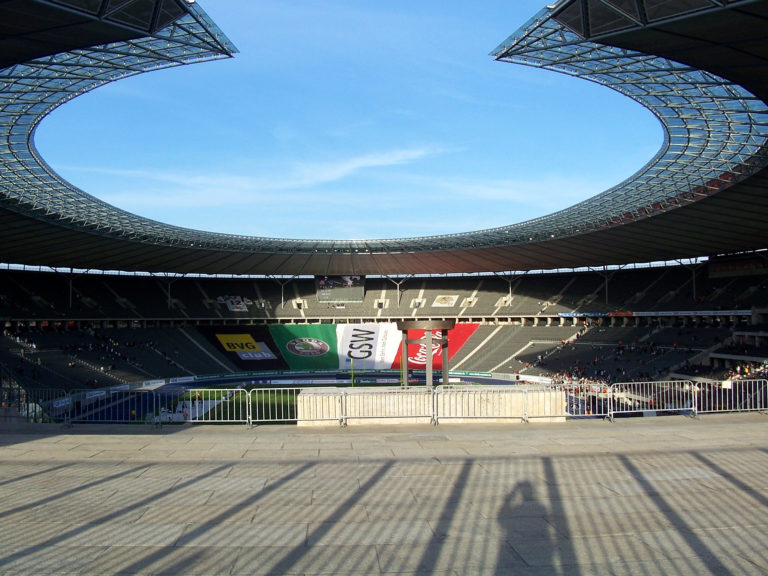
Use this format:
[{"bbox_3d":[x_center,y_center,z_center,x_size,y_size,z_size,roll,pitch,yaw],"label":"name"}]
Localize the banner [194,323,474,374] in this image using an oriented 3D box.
[{"bbox_3d":[-13.800,18.100,250.500,93.000,7.000,39.000,0,25,-4],"label":"banner"}]

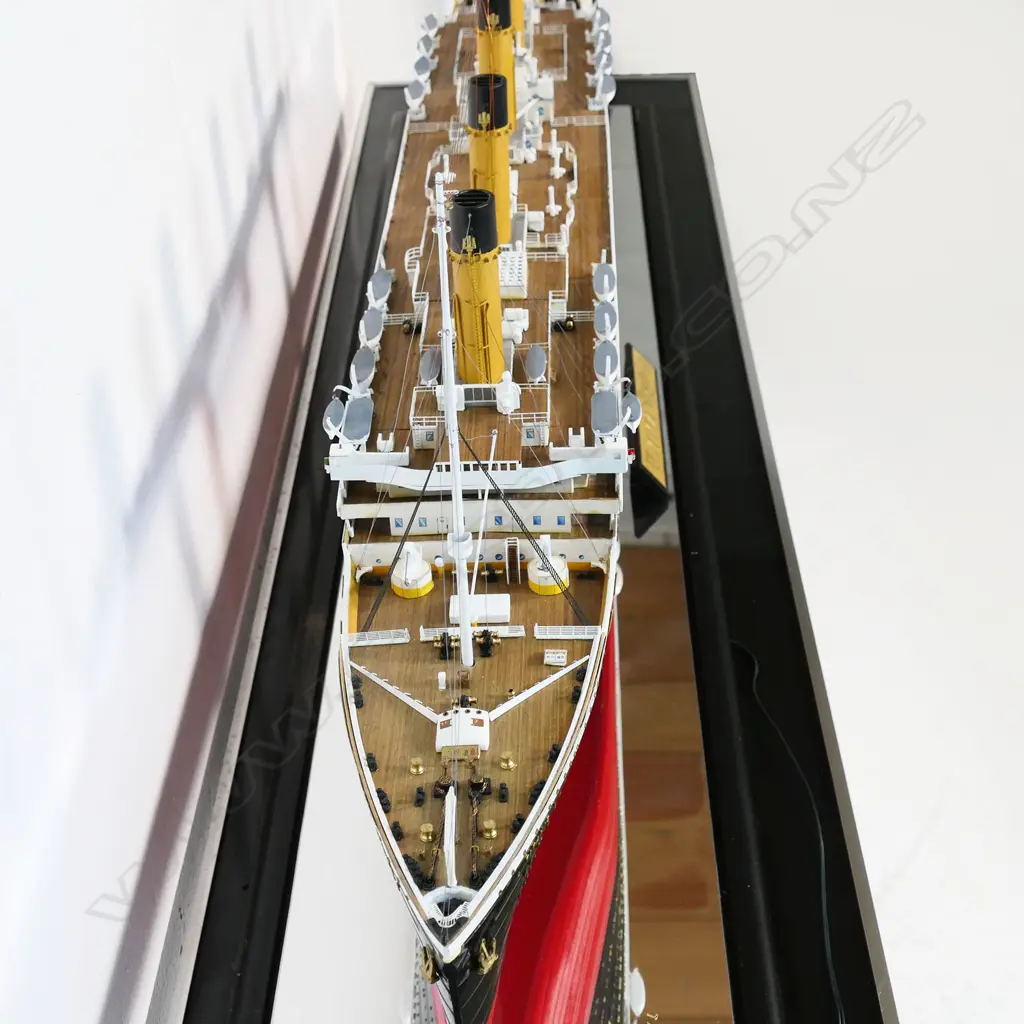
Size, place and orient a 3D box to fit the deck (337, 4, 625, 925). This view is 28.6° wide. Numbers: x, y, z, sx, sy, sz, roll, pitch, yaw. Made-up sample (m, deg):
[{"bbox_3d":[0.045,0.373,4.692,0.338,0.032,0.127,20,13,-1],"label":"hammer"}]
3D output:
[{"bbox_3d":[-0.006,-0.142,1.010,0.115,0.045,0.980,-1,31,2],"label":"deck"}]

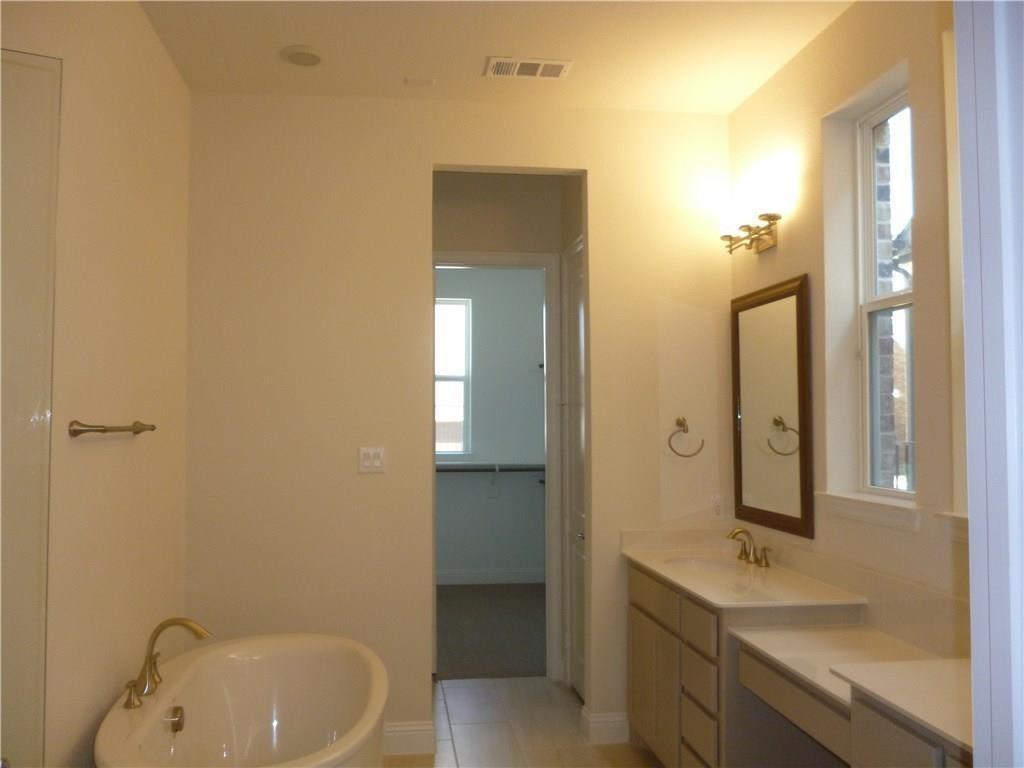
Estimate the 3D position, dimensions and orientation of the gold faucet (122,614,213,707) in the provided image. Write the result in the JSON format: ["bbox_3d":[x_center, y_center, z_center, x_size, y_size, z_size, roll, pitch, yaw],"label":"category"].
[{"bbox_3d":[-1.173,0.942,2.866,0.248,0.256,0.302,0,-2,-8],"label":"gold faucet"}]

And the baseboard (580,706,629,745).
[{"bbox_3d":[0.449,1.642,4.006,0.200,0.149,0.141,0,-2,-8],"label":"baseboard"}]

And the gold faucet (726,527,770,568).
[{"bbox_3d":[1.043,0.729,3.714,0.143,0.151,0.287,0,-2,-8],"label":"gold faucet"}]

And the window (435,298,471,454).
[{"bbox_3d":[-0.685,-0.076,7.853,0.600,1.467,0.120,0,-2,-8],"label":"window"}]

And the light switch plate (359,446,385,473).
[{"bbox_3d":[-0.649,0.355,3.844,0.115,0.118,0.010,0,-2,-8],"label":"light switch plate"}]

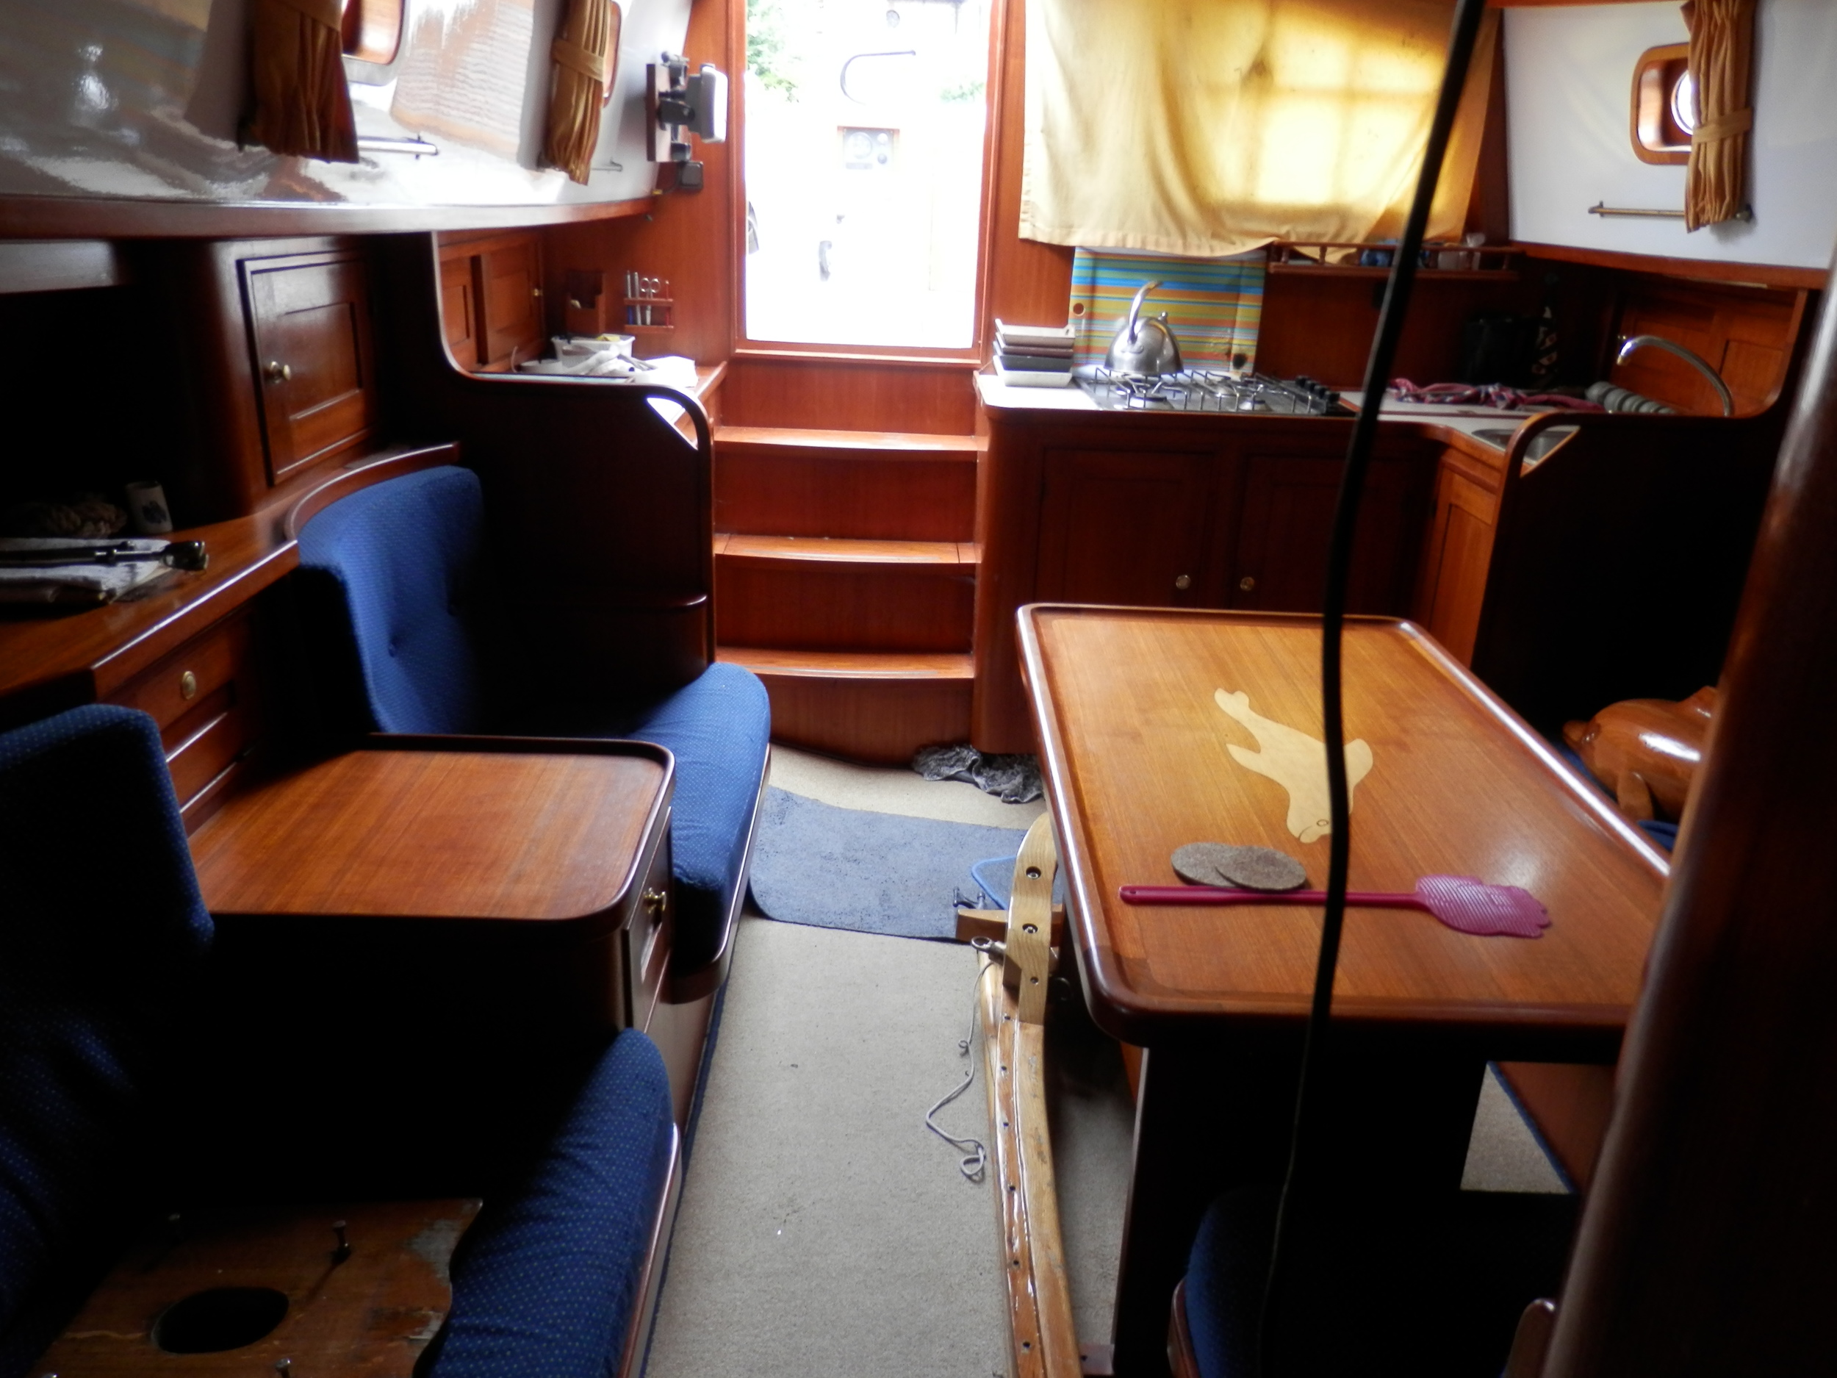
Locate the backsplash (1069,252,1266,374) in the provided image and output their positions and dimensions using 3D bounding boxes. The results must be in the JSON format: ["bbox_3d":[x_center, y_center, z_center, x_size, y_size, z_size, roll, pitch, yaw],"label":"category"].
[{"bbox_3d":[0.665,-1.012,3.561,0.510,0.325,0.060,2,22,-1],"label":"backsplash"}]

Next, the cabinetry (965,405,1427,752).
[{"bbox_3d":[0.678,-0.337,3.526,1.040,0.875,0.580,2,22,-1],"label":"cabinetry"}]

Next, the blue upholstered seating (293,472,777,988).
[{"bbox_3d":[-0.632,-0.007,2.304,0.740,0.560,0.900,2,22,-1],"label":"blue upholstered seating"}]

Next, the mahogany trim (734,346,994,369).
[{"bbox_3d":[-0.159,-0.861,3.481,0.670,0.028,0.040,2,22,-1],"label":"mahogany trim"}]

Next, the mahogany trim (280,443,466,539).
[{"bbox_3d":[-0.958,-0.335,2.300,0.145,0.037,0.670,2,22,-1],"label":"mahogany trim"}]

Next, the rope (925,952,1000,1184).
[{"bbox_3d":[0.075,0.614,2.190,0.130,0.100,0.460,2,22,-1],"label":"rope"}]

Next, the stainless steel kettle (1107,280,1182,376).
[{"bbox_3d":[0.584,-0.912,3.342,0.200,0.217,0.210,12,24,23],"label":"stainless steel kettle"}]

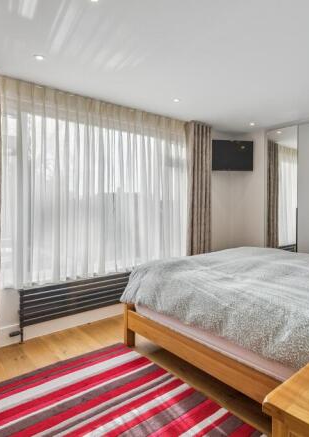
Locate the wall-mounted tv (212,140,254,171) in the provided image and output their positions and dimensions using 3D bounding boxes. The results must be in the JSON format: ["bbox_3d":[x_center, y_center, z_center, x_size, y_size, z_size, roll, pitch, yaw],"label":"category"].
[{"bbox_3d":[1.115,-0.932,4.330,0.700,0.445,0.070,0,1,-5],"label":"wall-mounted tv"}]

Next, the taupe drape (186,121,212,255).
[{"bbox_3d":[0.591,-0.079,3.957,0.430,2.380,0.200,-1,1,-39],"label":"taupe drape"}]

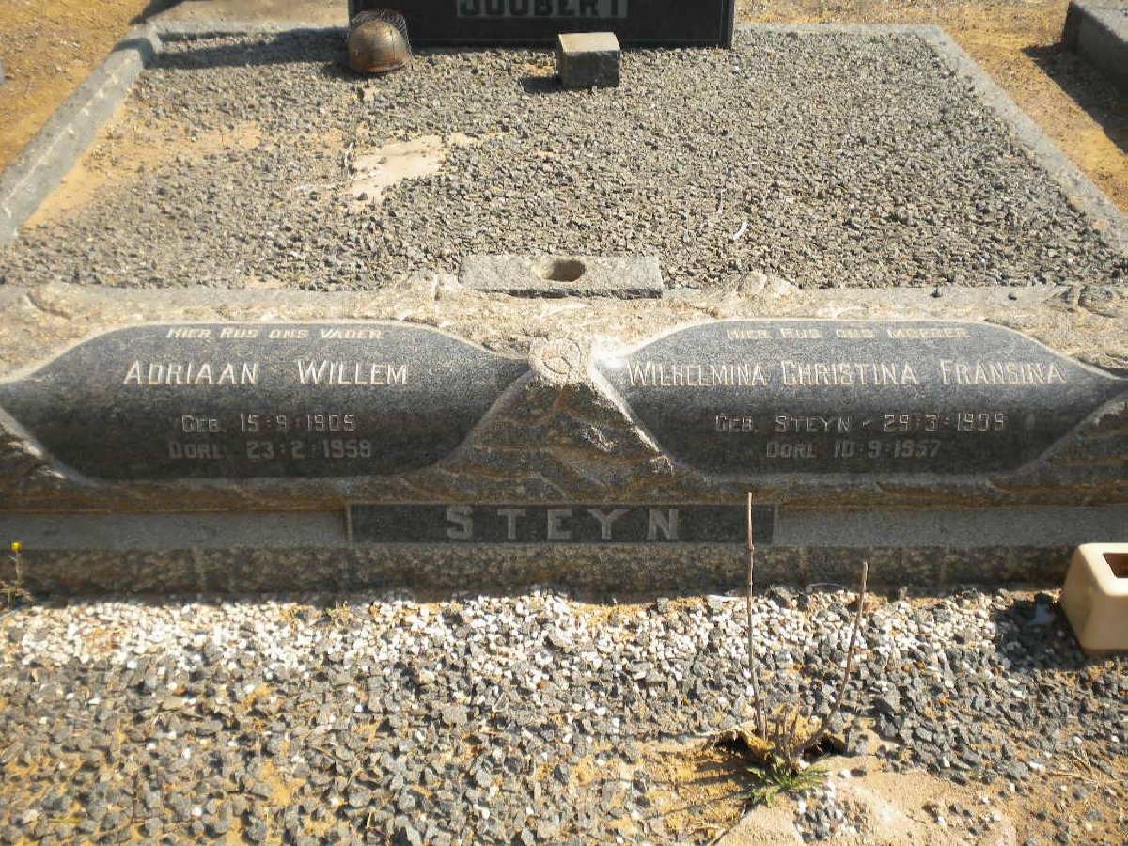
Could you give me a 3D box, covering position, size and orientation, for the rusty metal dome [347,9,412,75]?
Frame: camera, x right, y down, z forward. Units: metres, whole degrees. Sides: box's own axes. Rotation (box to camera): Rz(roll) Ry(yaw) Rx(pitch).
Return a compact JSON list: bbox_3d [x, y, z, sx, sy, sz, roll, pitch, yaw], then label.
[{"bbox_3d":[-0.595,-1.235,4.306,0.210,0.178,0.210,0,32,0],"label":"rusty metal dome"}]

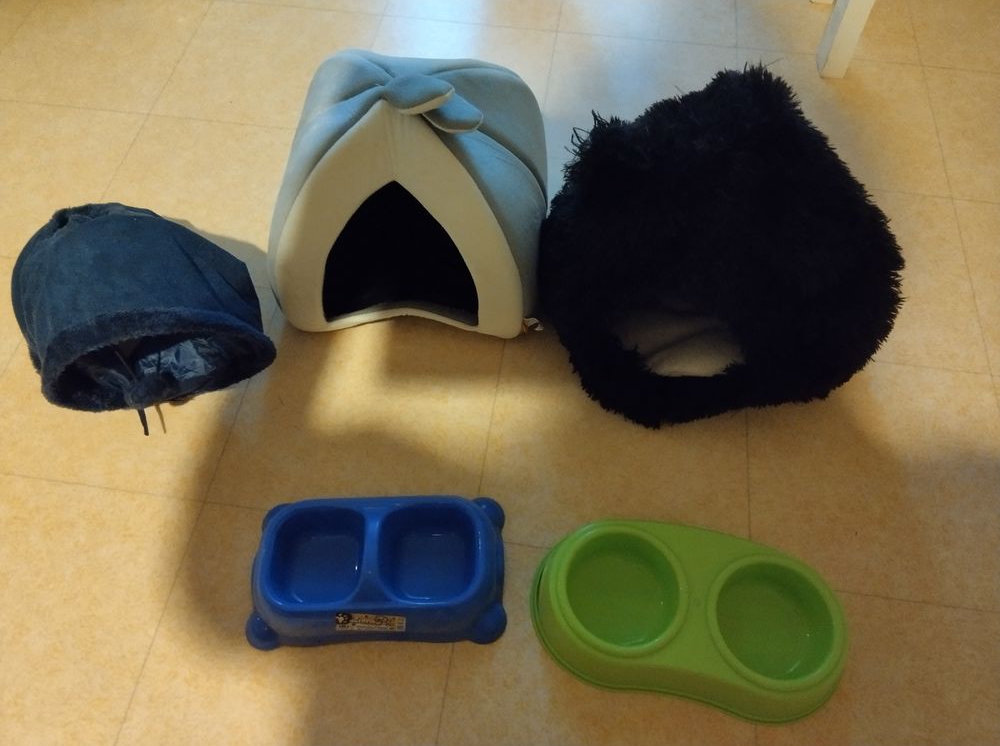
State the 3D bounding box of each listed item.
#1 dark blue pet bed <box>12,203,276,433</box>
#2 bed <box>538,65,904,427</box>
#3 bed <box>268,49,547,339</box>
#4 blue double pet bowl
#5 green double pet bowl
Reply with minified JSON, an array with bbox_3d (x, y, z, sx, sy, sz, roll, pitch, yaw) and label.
[{"bbox_3d":[-0.446,-0.110,0.923,0.290,0.150,0.265,-10,59,-6],"label":"dark blue pet bed"},{"bbox_3d":[0.275,-0.193,0.891,0.430,0.300,0.430,15,60,9],"label":"bed"},{"bbox_3d":[-0.110,-0.269,0.946,0.350,0.280,0.345,4,59,2],"label":"bed"},{"bbox_3d":[-0.126,0.205,0.790,0.260,0.055,0.150,-1,59,-1],"label":"blue double pet bowl"},{"bbox_3d":[0.197,0.241,0.772,0.328,0.052,0.180,10,59,5],"label":"green double pet bowl"}]

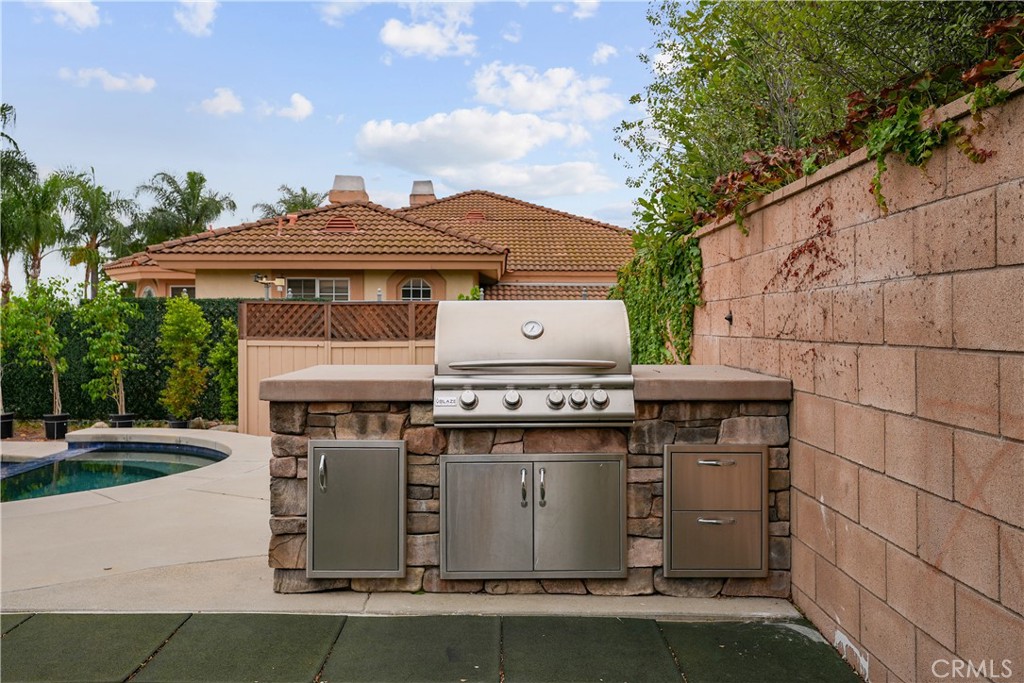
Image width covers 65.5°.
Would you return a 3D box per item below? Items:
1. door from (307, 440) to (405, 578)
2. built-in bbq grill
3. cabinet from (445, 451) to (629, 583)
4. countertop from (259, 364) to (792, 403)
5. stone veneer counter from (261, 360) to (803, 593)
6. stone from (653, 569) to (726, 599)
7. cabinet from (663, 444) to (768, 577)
[{"bbox_3d":[-0.655,0.711,3.360,0.409,0.578,0.090,0,1,0],"label":"door"},{"bbox_3d":[0.090,0.090,3.550,0.826,0.550,0.650,0,1,0],"label":"built-in bbq grill"},{"bbox_3d":[0.093,0.742,3.370,0.783,0.525,0.110,0,1,0],"label":"cabinet"},{"bbox_3d":[0.055,0.200,3.800,2.210,0.090,0.980,0,1,0],"label":"countertop"},{"bbox_3d":[0.055,0.610,3.810,2.210,0.915,0.980,0,1,0],"label":"stone veneer counter"},{"bbox_3d":[0.752,1.030,3.400,0.305,0.125,0.090,0,1,0],"label":"stone"},{"bbox_3d":[0.855,0.712,3.510,0.435,0.556,0.400,0,1,0],"label":"cabinet"}]

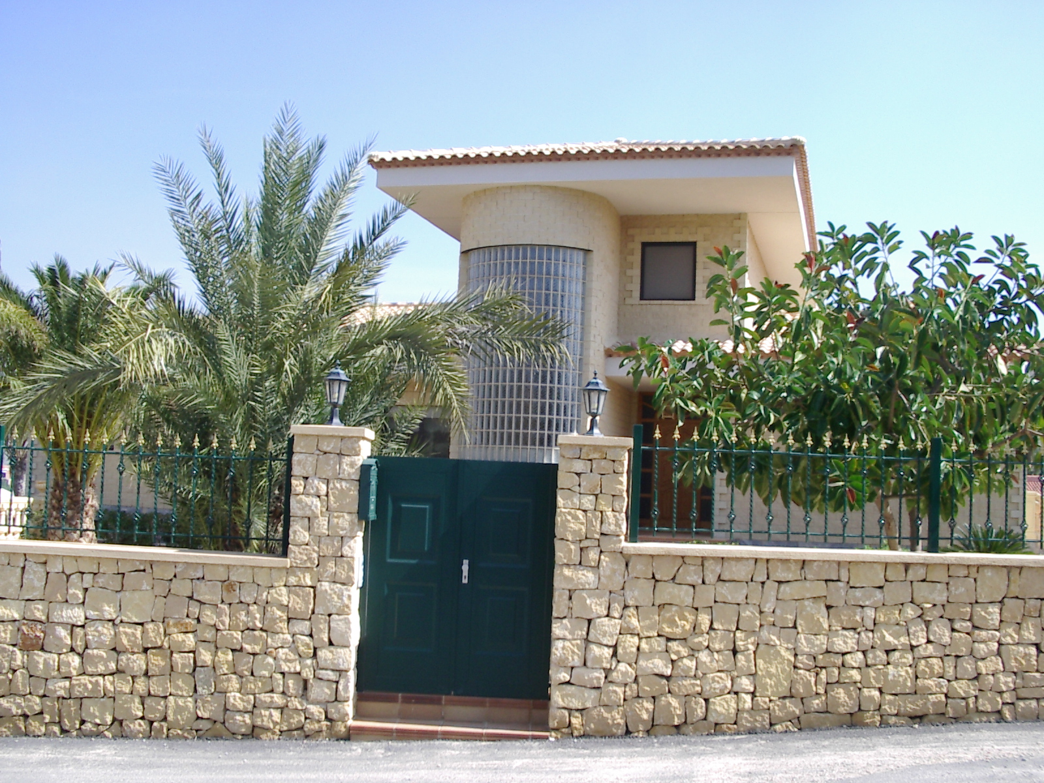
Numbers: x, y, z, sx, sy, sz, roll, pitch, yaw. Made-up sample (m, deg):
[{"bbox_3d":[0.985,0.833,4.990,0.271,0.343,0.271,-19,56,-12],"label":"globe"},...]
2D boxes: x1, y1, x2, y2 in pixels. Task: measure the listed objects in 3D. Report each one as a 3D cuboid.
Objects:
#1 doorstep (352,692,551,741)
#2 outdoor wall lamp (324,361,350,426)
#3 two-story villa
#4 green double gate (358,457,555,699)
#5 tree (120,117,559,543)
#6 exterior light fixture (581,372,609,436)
[{"bbox_3d":[-0.514,2.438,8.603,1.520,0.280,0.420,2,-3,5],"label":"doorstep"},{"bbox_3d":[-1.438,0.016,8.884,0.205,0.490,0.200,2,-3,5],"label":"outdoor wall lamp"},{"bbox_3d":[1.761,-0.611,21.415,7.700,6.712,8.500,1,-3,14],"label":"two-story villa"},{"bbox_3d":[-0.481,1.415,8.730,1.480,1.778,0.070,2,-3,5],"label":"green double gate"},{"bbox_3d":[-1.925,-0.480,11.654,4.169,4.793,4.038,2,-3,0],"label":"tree"},{"bbox_3d":[0.555,0.096,8.709,0.205,0.490,0.200,2,-3,5],"label":"exterior light fixture"}]

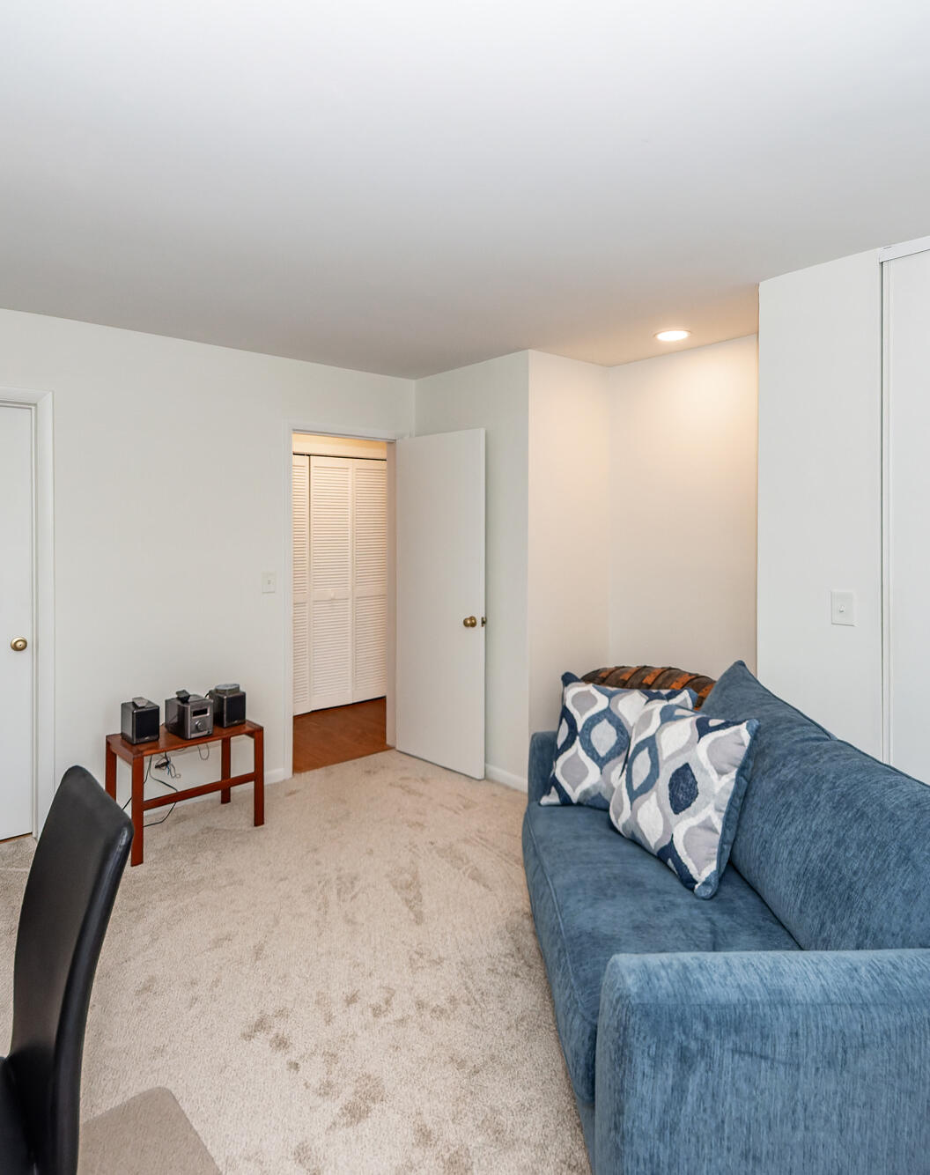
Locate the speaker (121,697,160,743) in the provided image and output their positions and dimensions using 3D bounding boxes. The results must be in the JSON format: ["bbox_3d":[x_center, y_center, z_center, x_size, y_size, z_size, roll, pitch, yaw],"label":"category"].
[{"bbox_3d":[-1.526,0.631,2.767,0.111,0.157,0.182,-3,5,-45],"label":"speaker"}]

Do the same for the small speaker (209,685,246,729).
[{"bbox_3d":[-1.187,0.601,2.949,0.111,0.157,0.176,-3,5,-44],"label":"small speaker"}]

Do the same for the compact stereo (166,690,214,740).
[{"bbox_3d":[-1.343,0.626,2.868,0.232,0.159,0.133,3,5,43],"label":"compact stereo"}]

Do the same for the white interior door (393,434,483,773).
[{"bbox_3d":[-0.161,0.094,3.613,0.725,2.020,0.040,3,5,41],"label":"white interior door"}]

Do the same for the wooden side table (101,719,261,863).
[{"bbox_3d":[-1.340,0.937,2.835,0.581,0.490,0.394,-3,5,-44],"label":"wooden side table"}]

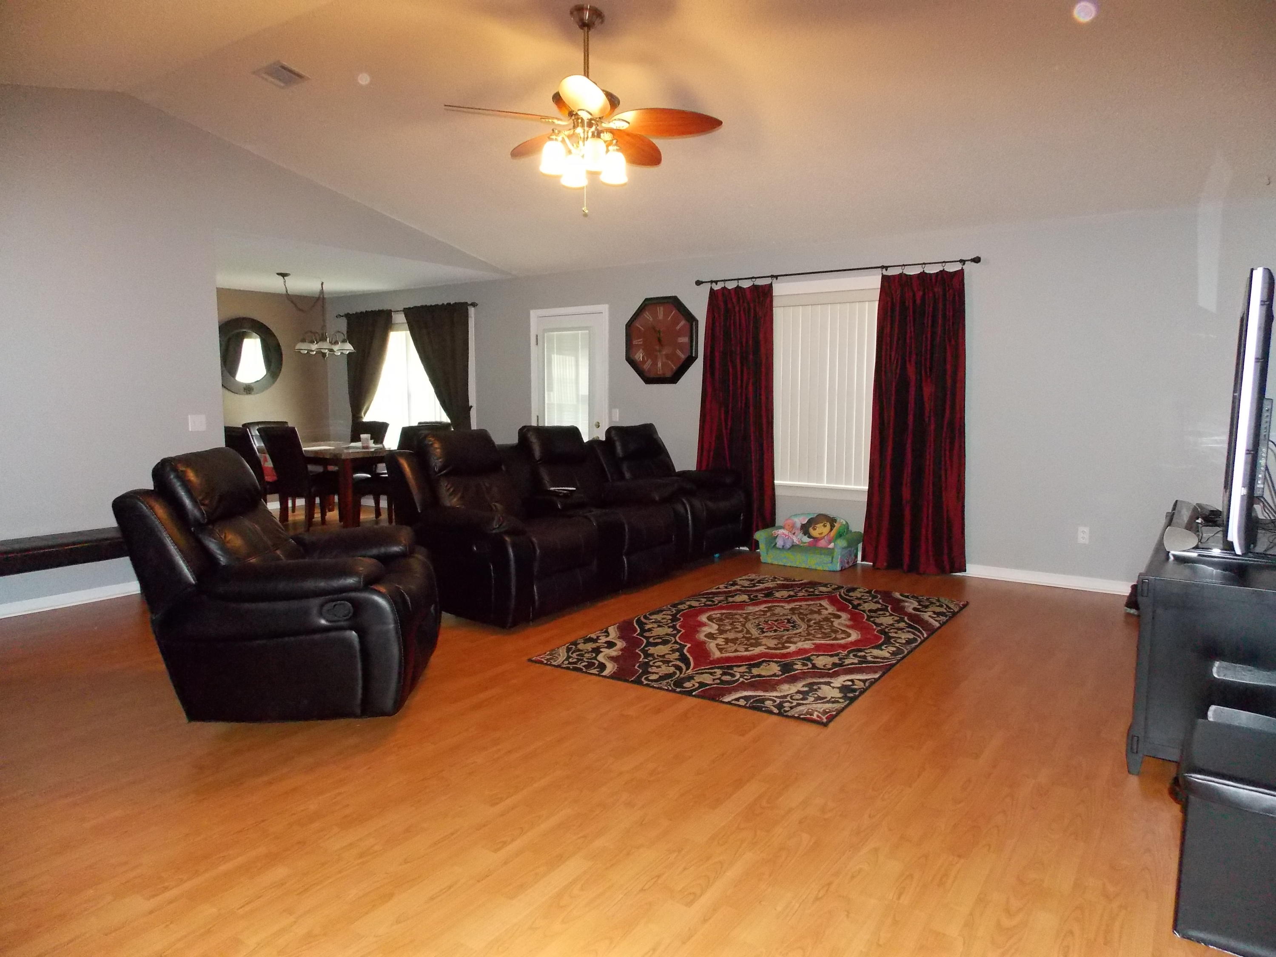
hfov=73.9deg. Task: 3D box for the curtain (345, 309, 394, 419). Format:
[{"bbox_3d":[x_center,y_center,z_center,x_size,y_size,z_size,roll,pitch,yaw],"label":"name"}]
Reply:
[{"bbox_3d":[-3.051,-0.785,9.643,0.760,2.160,0.130,4,7,34],"label":"curtain"}]

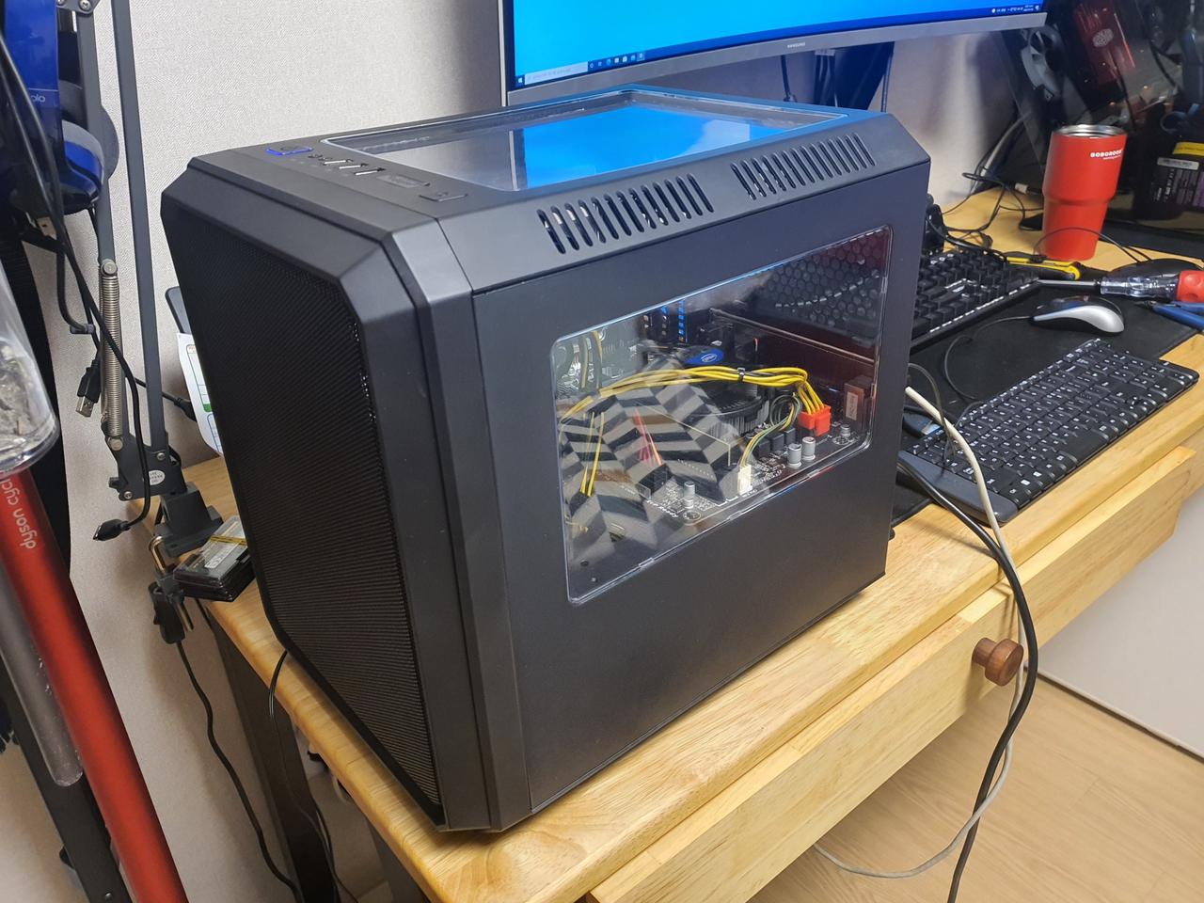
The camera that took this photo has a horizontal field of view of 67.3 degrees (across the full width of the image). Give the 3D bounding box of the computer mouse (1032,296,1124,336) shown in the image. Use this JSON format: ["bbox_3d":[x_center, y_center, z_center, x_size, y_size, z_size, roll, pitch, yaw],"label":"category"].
[{"bbox_3d":[0.559,-0.164,1.058,0.100,0.033,0.058,11,32,24],"label":"computer mouse"}]

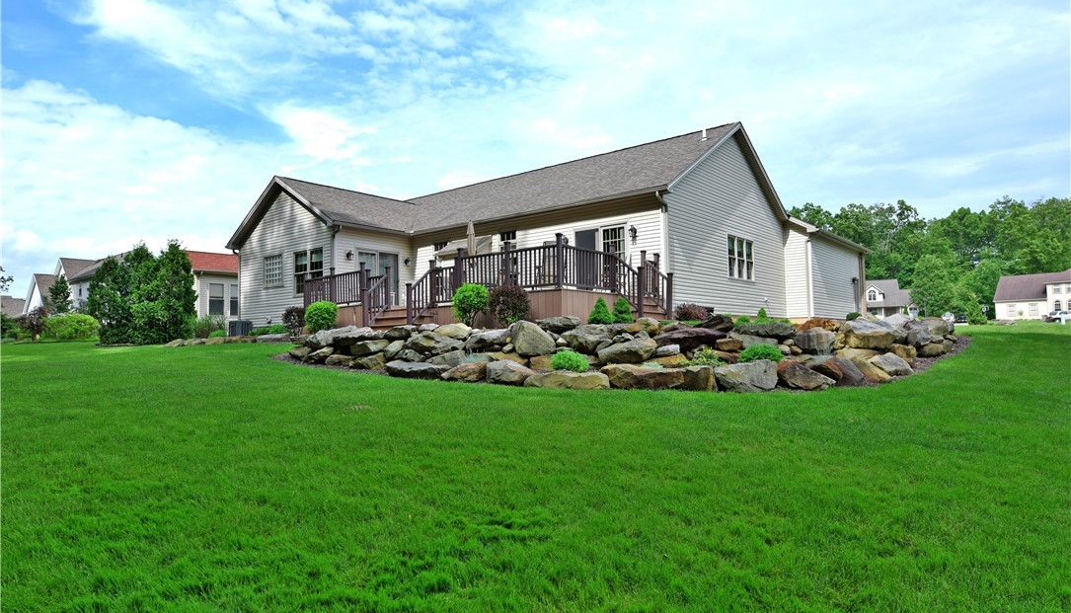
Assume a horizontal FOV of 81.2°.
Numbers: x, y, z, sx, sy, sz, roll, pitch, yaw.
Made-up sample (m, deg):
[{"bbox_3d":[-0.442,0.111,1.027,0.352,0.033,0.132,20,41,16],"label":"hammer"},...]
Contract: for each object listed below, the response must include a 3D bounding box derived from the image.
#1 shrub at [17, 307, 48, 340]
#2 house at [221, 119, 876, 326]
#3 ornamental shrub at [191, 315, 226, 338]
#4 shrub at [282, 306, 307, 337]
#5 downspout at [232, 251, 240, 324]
[{"bbox_3d":[-26.596,0.965,33.000,1.400,1.800,1.400,2,-4,-39],"label":"shrub"},{"bbox_3d":[1.459,-2.294,27.147,19.300,6.500,20.600,-3,-4,40],"label":"house"},{"bbox_3d":[-13.221,0.836,25.200,1.250,0.980,1.250,1,-3,-28],"label":"ornamental shrub"},{"bbox_3d":[-7.982,0.491,20.700,0.750,1.020,0.750,1,-3,-21],"label":"shrub"},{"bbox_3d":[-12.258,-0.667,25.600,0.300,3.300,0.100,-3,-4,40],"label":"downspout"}]

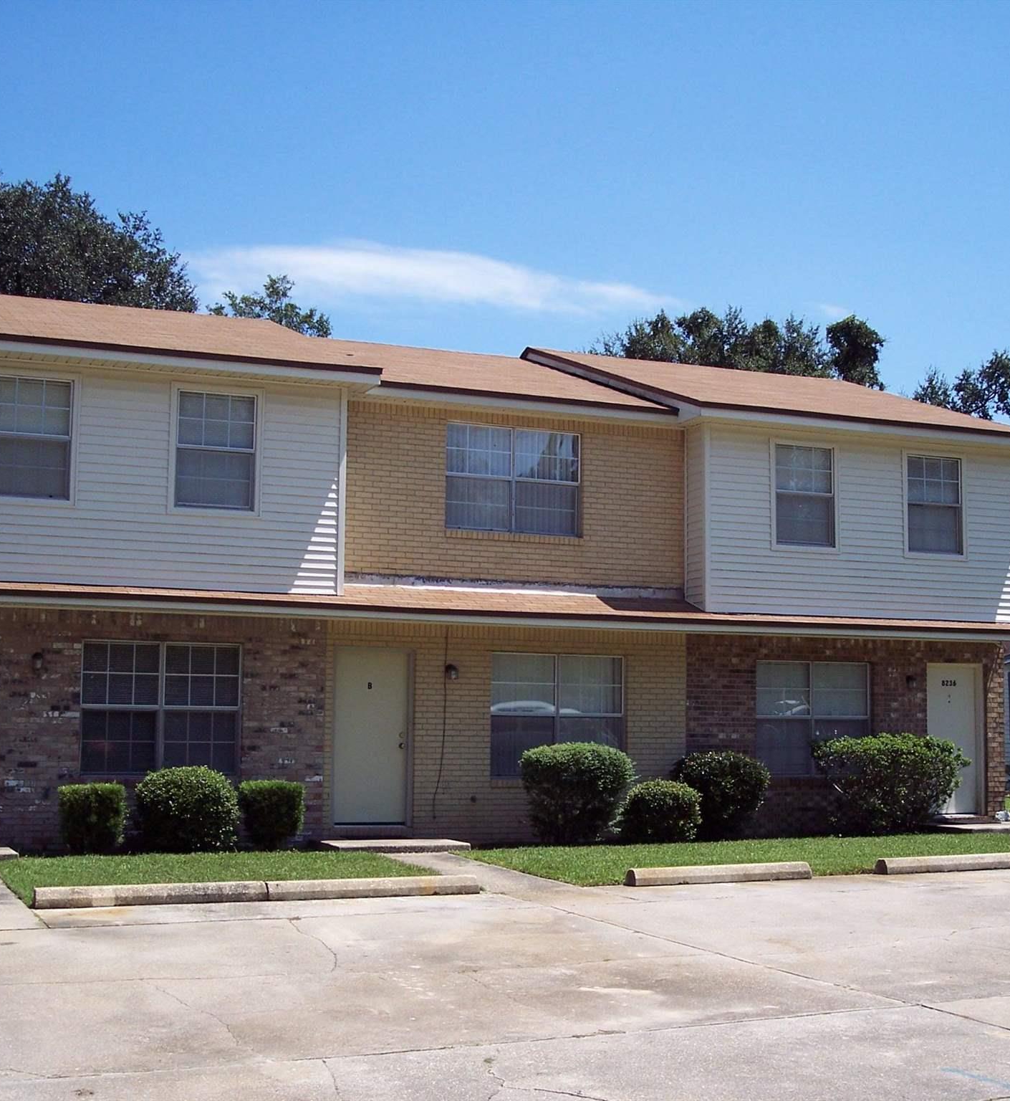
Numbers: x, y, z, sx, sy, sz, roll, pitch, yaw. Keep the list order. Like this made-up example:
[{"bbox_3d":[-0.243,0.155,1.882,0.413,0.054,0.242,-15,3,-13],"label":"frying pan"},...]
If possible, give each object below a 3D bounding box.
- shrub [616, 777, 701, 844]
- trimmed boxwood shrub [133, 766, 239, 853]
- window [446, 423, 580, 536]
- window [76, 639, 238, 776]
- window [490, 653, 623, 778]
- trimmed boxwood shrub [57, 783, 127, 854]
[{"bbox_3d":[1.857,3.129,19.833,0.970,0.780,0.900,0,-7,0],"label":"shrub"},{"bbox_3d":[-3.473,2.824,18.001,1.128,0.960,1.128,3,-7,-22],"label":"trimmed boxwood shrub"},{"bbox_3d":[0.107,-0.853,20.413,1.800,1.320,0.100,3,-8,-22],"label":"window"},{"bbox_3d":[-3.887,1.788,18.769,1.812,1.512,0.090,3,-7,-22],"label":"window"},{"bbox_3d":[0.642,2.040,20.284,1.780,1.500,0.100,3,-8,-22],"label":"window"},{"bbox_3d":[-4.343,2.817,17.396,0.710,0.760,0.680,3,-8,-22],"label":"trimmed boxwood shrub"}]

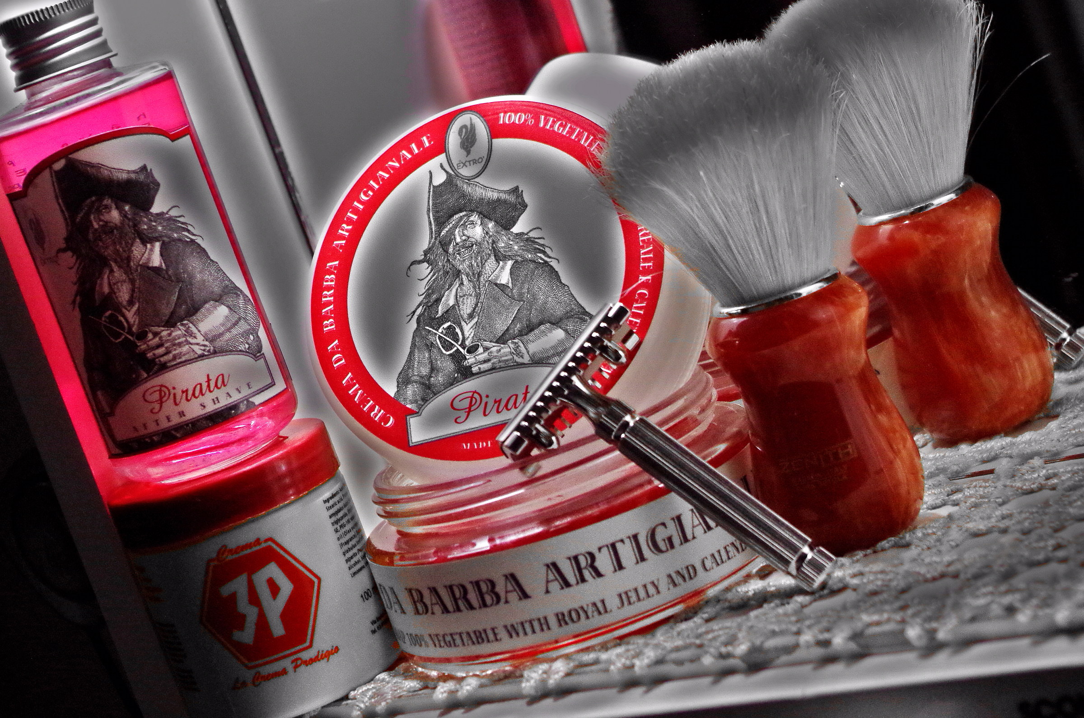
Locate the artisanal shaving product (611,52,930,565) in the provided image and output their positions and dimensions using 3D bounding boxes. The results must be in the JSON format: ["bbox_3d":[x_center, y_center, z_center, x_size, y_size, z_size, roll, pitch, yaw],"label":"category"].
[{"bbox_3d":[0.049,-0.013,0.525,0.053,0.110,0.053,-17,8,5],"label":"artisanal shaving product"}]

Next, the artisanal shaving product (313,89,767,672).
[{"bbox_3d":[-0.005,-0.001,0.558,0.093,0.113,0.099,-18,8,3],"label":"artisanal shaving product"}]

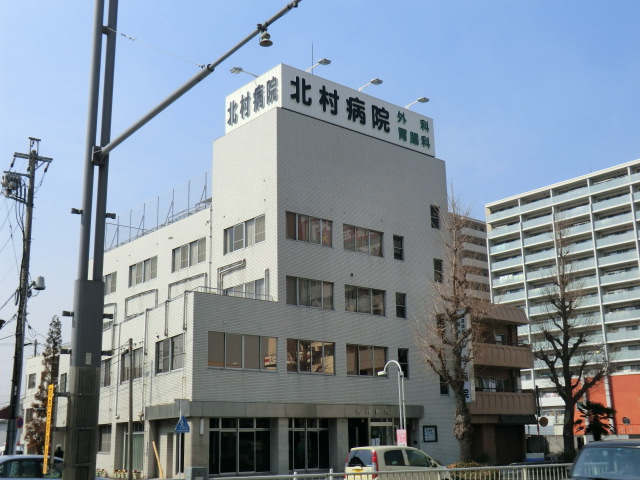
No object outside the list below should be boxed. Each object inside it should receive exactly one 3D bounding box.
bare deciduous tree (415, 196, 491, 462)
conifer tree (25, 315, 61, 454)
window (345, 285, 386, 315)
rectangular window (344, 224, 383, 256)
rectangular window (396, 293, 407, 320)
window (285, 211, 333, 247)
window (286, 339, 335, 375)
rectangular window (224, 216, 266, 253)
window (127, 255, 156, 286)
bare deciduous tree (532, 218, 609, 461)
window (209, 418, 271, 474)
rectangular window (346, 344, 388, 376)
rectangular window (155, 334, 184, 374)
[{"bbox_3d":[5.474,3.651,30.109,3.032,11.628,3.032,-4,-15,10],"label":"bare deciduous tree"},{"bbox_3d":[-21.842,12.045,59.375,3.300,12.242,3.300,4,-16,-19],"label":"conifer tree"},{"bbox_3d":[2.737,3.631,44.273,3.284,1.544,0.150,11,-20,-38],"label":"window"},{"bbox_3d":[2.678,0.047,45.271,3.310,1.598,0.150,11,-20,-38],"label":"rectangular window"},{"bbox_3d":[5.055,4.083,46.103,0.924,1.551,0.150,11,-20,-38],"label":"rectangular window"},{"bbox_3d":[-0.574,-0.540,39.089,3.165,1.442,0.150,11,-19,-39],"label":"window"},{"bbox_3d":[-0.466,5.928,37.412,3.165,1.650,0.150,11,-19,-39],"label":"window"},{"bbox_3d":[-4.045,-0.264,39.930,0.150,1.442,3.761,11,-19,-39],"label":"rectangular window"},{"bbox_3d":[-12.543,2.241,52.338,0.150,1.597,3.937,12,-20,-40],"label":"window"},{"bbox_3d":[11.578,4.558,34.063,3.431,11.660,3.431,-6,-15,18],"label":"bare deciduous tree"},{"bbox_3d":[-3.859,9.525,34.232,3.802,2.506,0.150,11,-19,-39],"label":"window"},{"bbox_3d":[2.530,6.526,39.914,3.072,1.650,0.150,11,-19,-39],"label":"rectangular window"},{"bbox_3d":[-7.887,5.988,38.726,0.150,1.787,4.056,9,-18,-32],"label":"rectangular window"}]

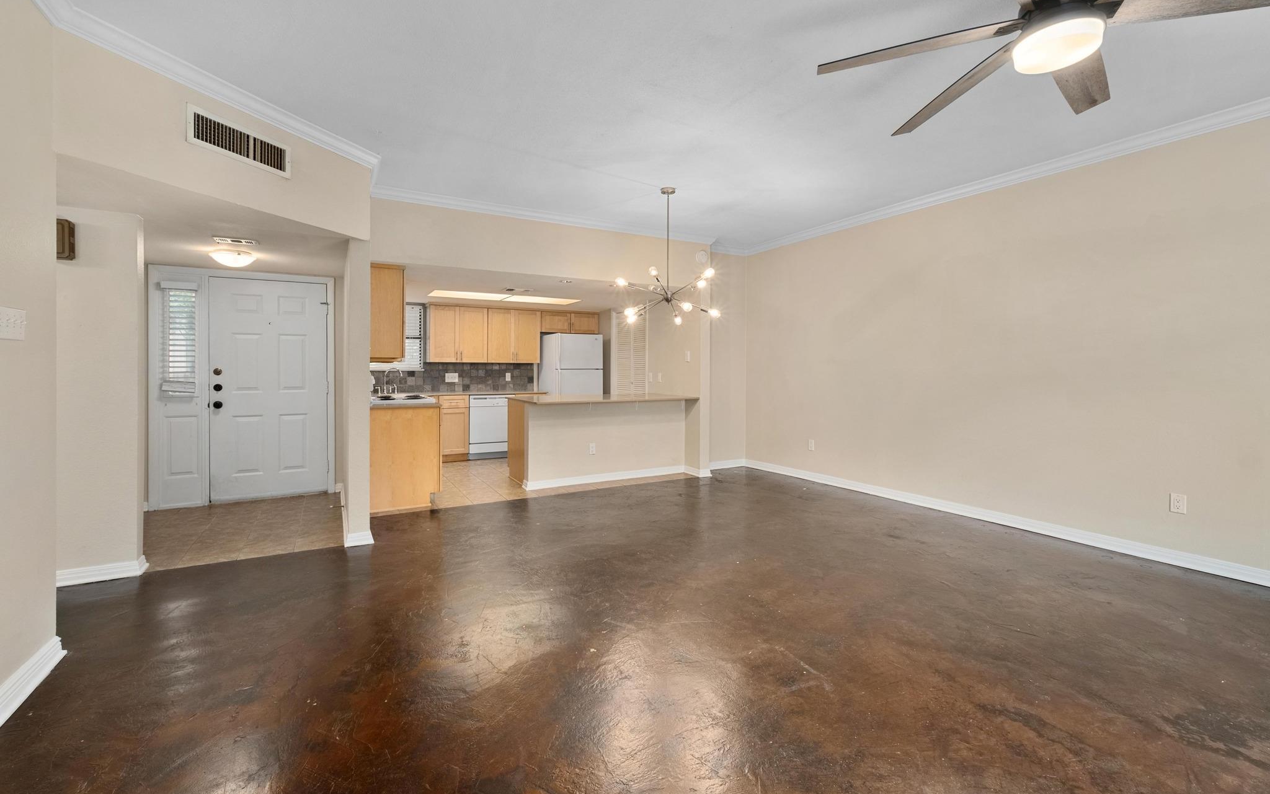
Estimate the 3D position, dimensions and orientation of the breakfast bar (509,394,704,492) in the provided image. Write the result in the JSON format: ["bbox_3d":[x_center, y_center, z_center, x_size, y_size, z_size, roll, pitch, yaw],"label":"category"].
[{"bbox_3d":[-0.369,0.448,5.959,1.922,0.906,1.115,-2,3,-30],"label":"breakfast bar"}]

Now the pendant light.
[{"bbox_3d":[0.286,-1.187,4.551,0.900,1.200,0.900,0,3,0],"label":"pendant light"}]

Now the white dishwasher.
[{"bbox_3d":[-2.053,0.395,7.371,0.608,0.862,0.608,-2,3,-30],"label":"white dishwasher"}]

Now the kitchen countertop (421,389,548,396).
[{"bbox_3d":[-2.112,-0.062,7.325,1.673,0.037,0.647,-2,3,-30],"label":"kitchen countertop"}]

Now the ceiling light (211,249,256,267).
[{"bbox_3d":[-3.180,-1.085,4.183,0.310,0.120,0.310,-2,3,-30],"label":"ceiling light"}]

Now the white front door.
[{"bbox_3d":[-3.474,-0.076,5.057,0.915,2.042,0.045,-2,3,-30],"label":"white front door"}]

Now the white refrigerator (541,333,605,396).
[{"bbox_3d":[-0.950,-0.058,7.931,0.707,1.708,0.767,-2,3,-30],"label":"white refrigerator"}]

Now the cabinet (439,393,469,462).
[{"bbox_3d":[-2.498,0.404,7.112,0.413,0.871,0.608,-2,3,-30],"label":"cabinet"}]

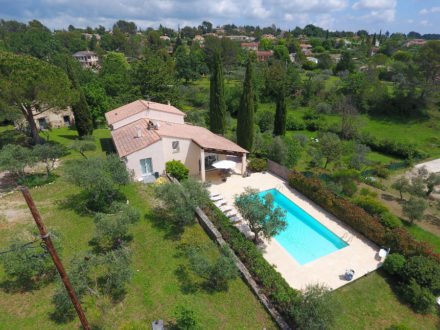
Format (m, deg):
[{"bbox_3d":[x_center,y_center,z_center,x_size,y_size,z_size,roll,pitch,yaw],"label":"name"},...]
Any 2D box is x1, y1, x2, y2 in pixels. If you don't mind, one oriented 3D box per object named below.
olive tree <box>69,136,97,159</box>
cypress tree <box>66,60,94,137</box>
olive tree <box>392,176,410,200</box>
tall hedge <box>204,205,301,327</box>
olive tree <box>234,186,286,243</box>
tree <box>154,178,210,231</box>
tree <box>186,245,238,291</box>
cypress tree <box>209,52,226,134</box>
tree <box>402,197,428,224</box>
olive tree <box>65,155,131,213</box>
[{"bbox_3d":[-19.138,-2.332,35.796,3.440,3.140,3.440,0,27,0],"label":"olive tree"},{"bbox_3d":[-22.409,-9.883,39.574,3.000,11.660,3.000,-1,26,0],"label":"cypress tree"},{"bbox_3d":[21.265,2.854,29.108,1.950,2.750,1.950,-1,26,0],"label":"olive tree"},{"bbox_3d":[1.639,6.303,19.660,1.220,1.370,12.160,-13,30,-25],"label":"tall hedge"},{"bbox_3d":[3.095,4.162,20.079,3.950,4.760,3.950,0,27,0],"label":"olive tree"},{"bbox_3d":[-3.340,3.645,21.394,4.600,4.300,4.600,-1,26,0],"label":"tree"},{"bbox_3d":[-0.501,7.204,17.542,3.440,2.840,3.440,0,27,0],"label":"tree"},{"bbox_3d":[-0.321,-9.631,39.205,2.630,13.980,2.630,0,27,0],"label":"cypress tree"},{"bbox_3d":[19.458,4.568,25.149,2.250,2.800,2.250,-1,26,0],"label":"tree"},{"bbox_3d":[-11.960,1.894,25.544,5.670,4.960,5.670,0,27,0],"label":"olive tree"}]

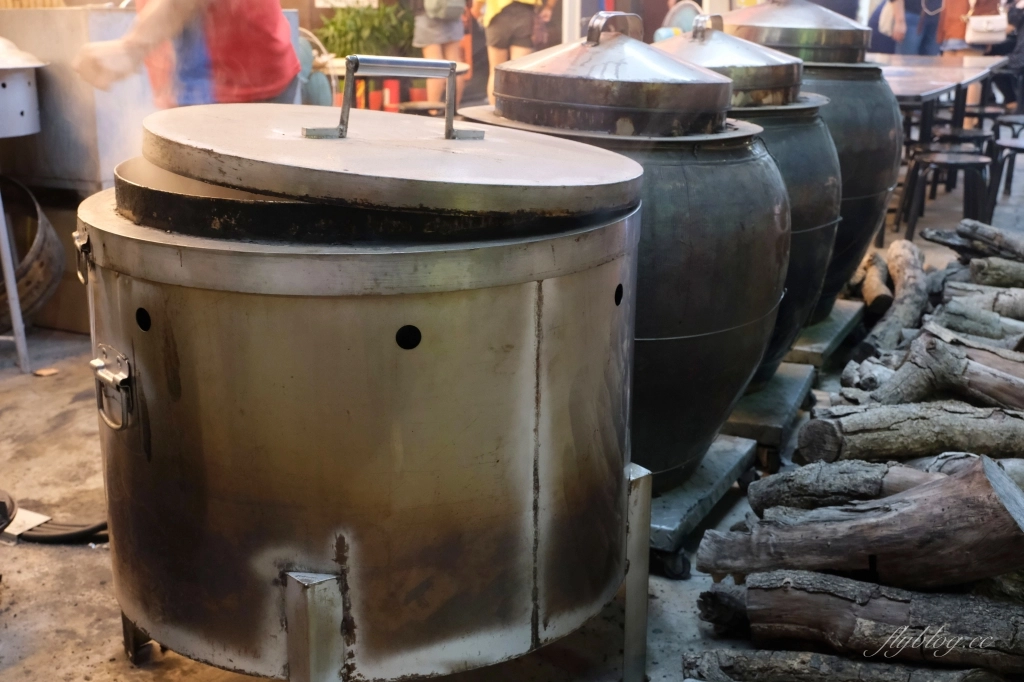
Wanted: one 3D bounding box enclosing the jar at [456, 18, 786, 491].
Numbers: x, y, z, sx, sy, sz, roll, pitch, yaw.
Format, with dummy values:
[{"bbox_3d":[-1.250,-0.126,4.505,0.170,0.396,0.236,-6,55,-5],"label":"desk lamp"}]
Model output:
[{"bbox_3d":[0.204,-0.188,2.291,0.717,0.936,0.717,0,17,0],"label":"jar"}]

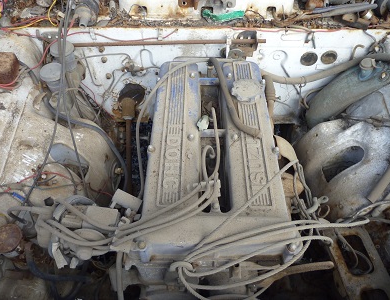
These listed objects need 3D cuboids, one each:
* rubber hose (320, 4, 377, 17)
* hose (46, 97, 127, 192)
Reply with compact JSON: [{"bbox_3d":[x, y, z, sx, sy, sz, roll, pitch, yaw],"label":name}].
[{"bbox_3d":[0.471,-0.424,0.988,0.182,0.025,0.024,-6,52,-5],"label":"rubber hose"},{"bbox_3d":[-0.277,-0.012,0.854,0.231,0.243,0.085,22,55,16],"label":"hose"}]

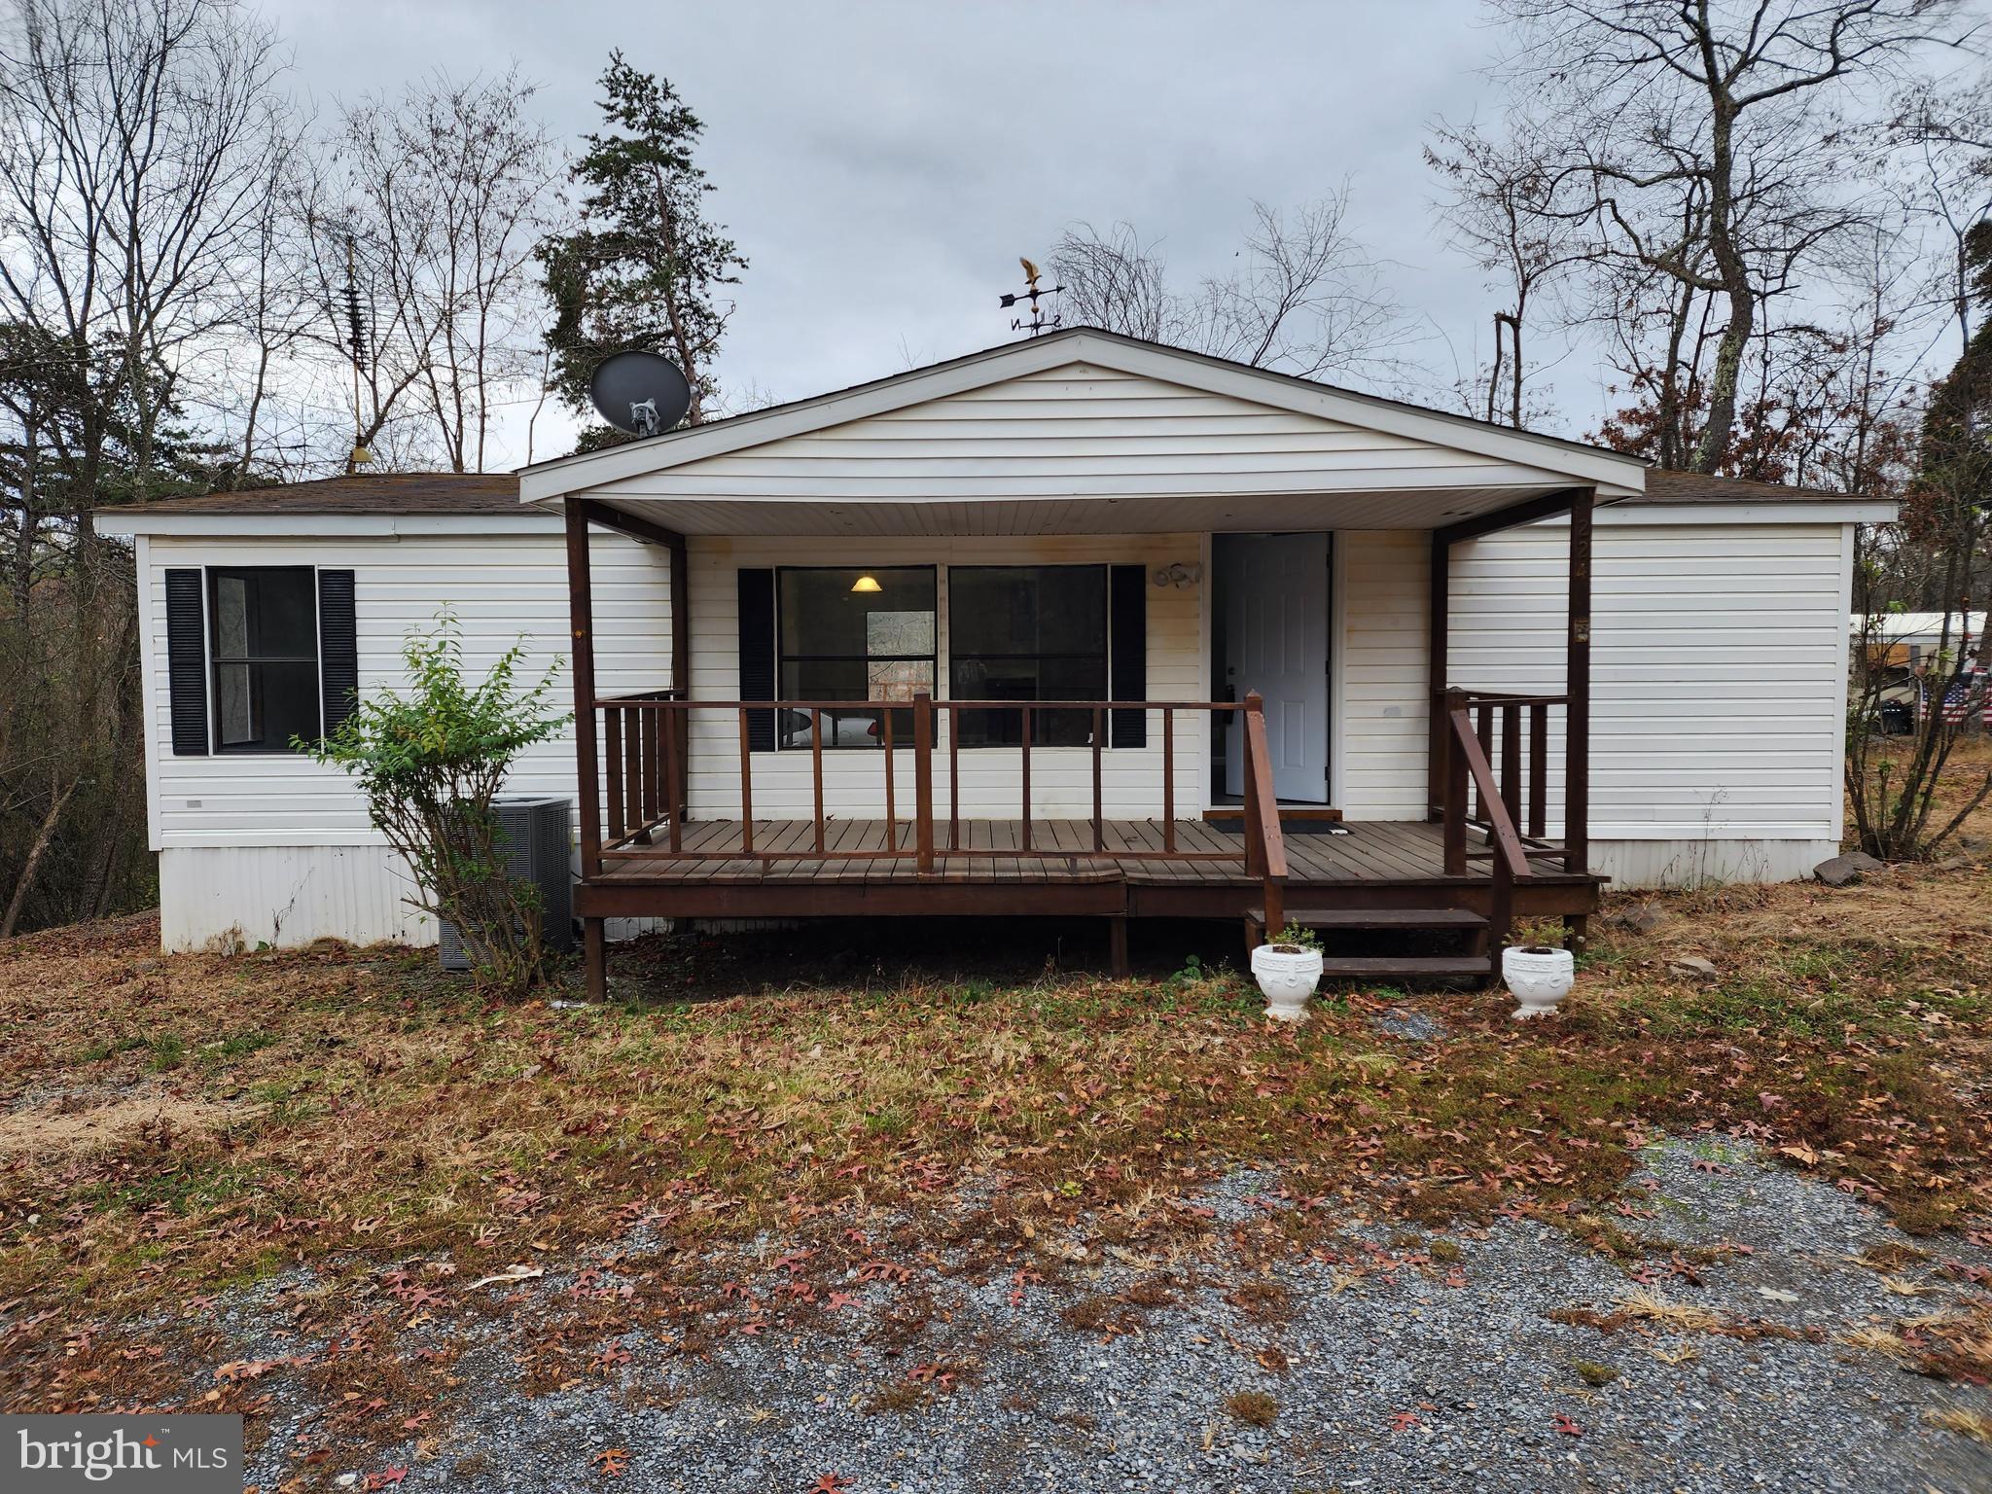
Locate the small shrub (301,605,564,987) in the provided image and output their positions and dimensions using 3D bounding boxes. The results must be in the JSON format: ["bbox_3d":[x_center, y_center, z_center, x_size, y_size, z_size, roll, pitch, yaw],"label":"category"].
[{"bbox_3d":[-3.181,0.320,7.537,1.542,2.214,1.400,0,4,0],"label":"small shrub"}]

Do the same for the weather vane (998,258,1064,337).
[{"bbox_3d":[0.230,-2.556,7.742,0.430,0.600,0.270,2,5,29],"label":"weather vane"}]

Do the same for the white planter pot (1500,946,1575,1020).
[{"bbox_3d":[2.523,1.103,6.166,0.327,0.282,0.327,0,4,0],"label":"white planter pot"}]

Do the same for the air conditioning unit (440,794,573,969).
[{"bbox_3d":[-3.252,0.885,8.779,0.644,1.031,0.640,0,4,0],"label":"air conditioning unit"}]

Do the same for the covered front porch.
[{"bbox_3d":[0.472,-0.501,8.216,6.100,3.630,2.760,0,4,0],"label":"covered front porch"}]

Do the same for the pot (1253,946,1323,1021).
[{"bbox_3d":[1.376,1.120,6.249,0.333,0.298,0.333,0,4,0],"label":"pot"}]

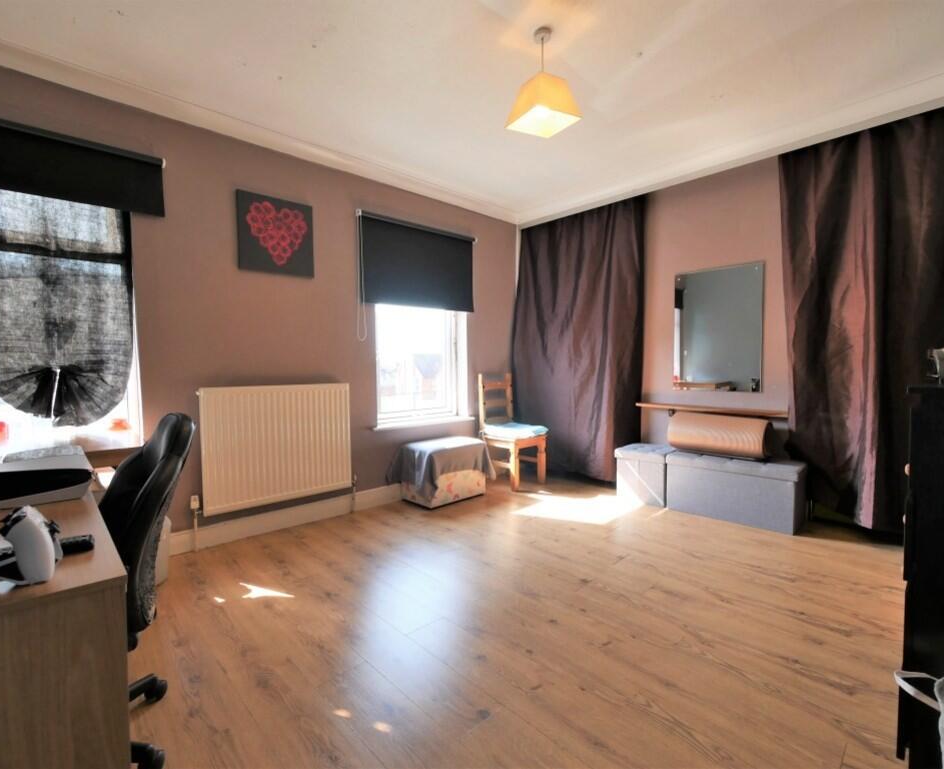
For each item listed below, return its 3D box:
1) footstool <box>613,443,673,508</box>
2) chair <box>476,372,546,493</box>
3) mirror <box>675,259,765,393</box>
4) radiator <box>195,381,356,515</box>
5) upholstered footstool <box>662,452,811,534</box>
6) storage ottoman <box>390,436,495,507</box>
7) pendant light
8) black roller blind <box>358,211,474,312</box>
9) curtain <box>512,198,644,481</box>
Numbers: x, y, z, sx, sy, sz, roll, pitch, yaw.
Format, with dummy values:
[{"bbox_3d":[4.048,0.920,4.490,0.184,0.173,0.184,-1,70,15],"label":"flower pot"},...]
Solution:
[{"bbox_3d":[1.420,0.719,3.348,0.382,0.385,0.382,2,4,43],"label":"footstool"},{"bbox_3d":[0.383,0.401,3.773,0.425,1.000,0.484,-3,3,-40],"label":"chair"},{"bbox_3d":[1.829,-0.407,3.108,0.593,0.917,0.020,2,4,43],"label":"mirror"},{"bbox_3d":[-1.240,0.383,2.719,0.901,0.747,0.091,-3,3,-39],"label":"radiator"},{"bbox_3d":[1.847,0.732,2.941,0.769,0.389,0.382,2,3,42],"label":"upholstered footstool"},{"bbox_3d":[-0.210,0.704,3.394,0.656,0.441,0.365,-3,3,-41],"label":"storage ottoman"},{"bbox_3d":[0.324,-1.390,1.878,0.228,0.387,0.228,-2,3,-32],"label":"pendant light"},{"bbox_3d":[-0.403,-0.951,3.380,1.097,0.661,0.070,-3,3,-39],"label":"black roller blind"},{"bbox_3d":[0.969,-0.369,3.858,1.161,2.424,0.161,2,4,43],"label":"curtain"}]

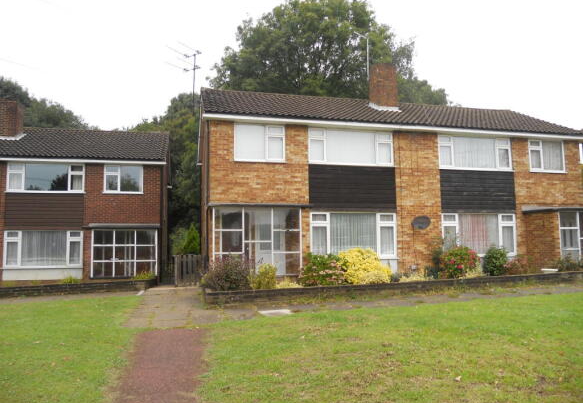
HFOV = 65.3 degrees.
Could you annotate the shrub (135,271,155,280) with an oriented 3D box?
[{"bbox_3d":[-5.384,2.772,16.752,0.850,0.382,0.600,1,-6,-12],"label":"shrub"}]

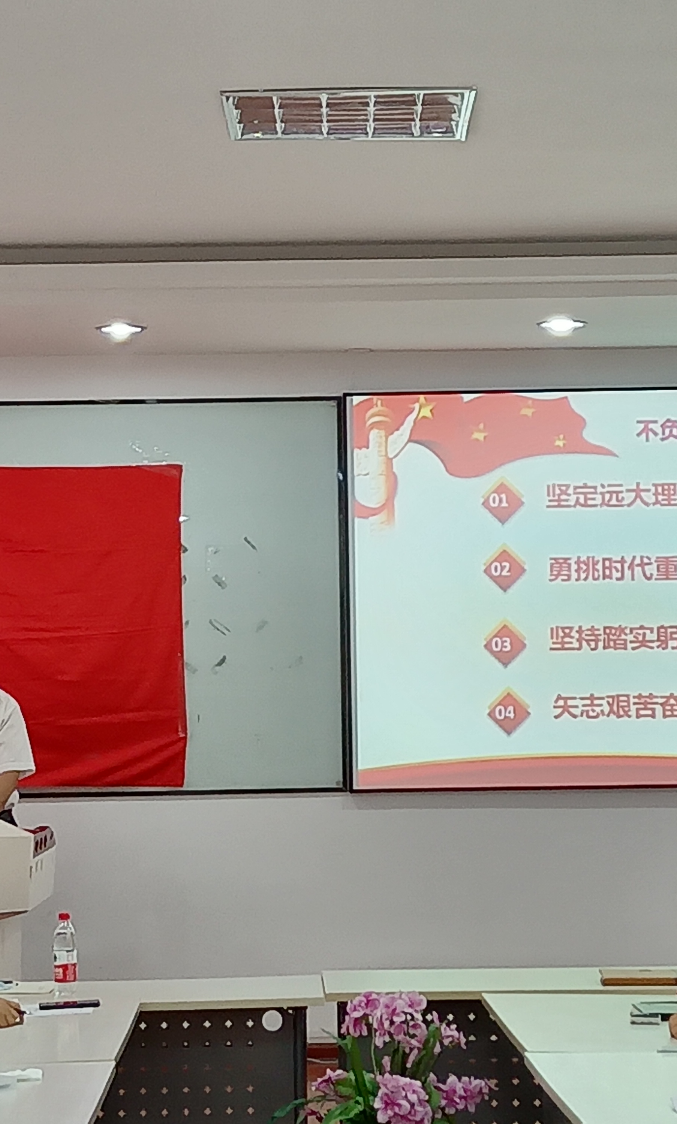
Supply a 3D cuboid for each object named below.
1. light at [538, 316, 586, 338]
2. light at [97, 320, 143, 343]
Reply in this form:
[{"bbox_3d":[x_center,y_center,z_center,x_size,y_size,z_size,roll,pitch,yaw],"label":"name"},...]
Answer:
[{"bbox_3d":[0.791,-0.828,10.256,0.175,0.060,0.175,-1,-3,0],"label":"light"},{"bbox_3d":[-0.764,-0.805,10.201,0.175,0.060,0.175,-1,-3,0],"label":"light"}]

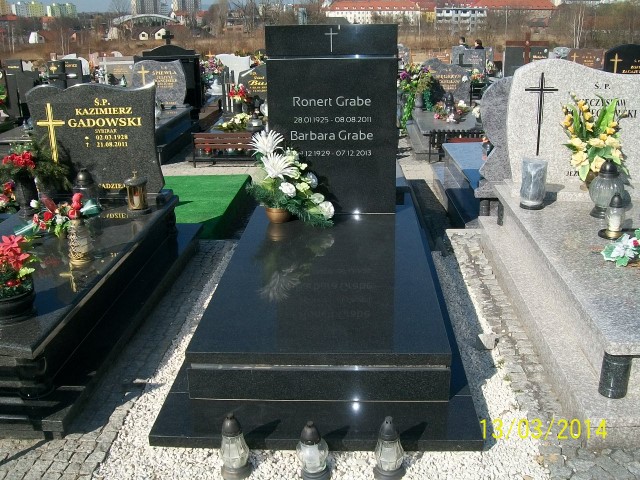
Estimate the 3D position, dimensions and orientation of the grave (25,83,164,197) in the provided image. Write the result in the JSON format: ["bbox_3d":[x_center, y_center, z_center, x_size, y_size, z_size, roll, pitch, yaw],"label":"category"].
[{"bbox_3d":[-1.305,-0.583,3.861,0.740,0.630,0.085,0,18,3],"label":"grave"}]

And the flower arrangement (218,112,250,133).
[{"bbox_3d":[-0.989,-1.359,7.700,0.360,0.180,0.300,0,19,3],"label":"flower arrangement"}]

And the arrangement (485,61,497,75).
[{"bbox_3d":[3.586,-3.628,14.000,0.240,0.290,0.220,0,19,3],"label":"arrangement"}]

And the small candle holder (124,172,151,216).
[{"bbox_3d":[-1.069,-0.284,3.881,0.140,0.240,0.140,0,19,3],"label":"small candle holder"}]

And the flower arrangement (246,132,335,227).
[{"bbox_3d":[-0.167,-0.338,3.653,0.480,0.480,0.330,0,18,3],"label":"flower arrangement"}]

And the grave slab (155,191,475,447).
[{"bbox_3d":[0.044,0.205,3.320,1.142,0.238,2.320,0,20,3],"label":"grave slab"}]

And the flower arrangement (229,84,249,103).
[{"bbox_3d":[-1.065,-1.915,8.700,0.250,0.230,0.220,0,19,3],"label":"flower arrangement"}]

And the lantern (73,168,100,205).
[{"bbox_3d":[-1.421,-0.312,3.983,0.140,0.240,0.140,0,19,3],"label":"lantern"}]

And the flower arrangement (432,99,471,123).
[{"bbox_3d":[1.679,-1.647,8.500,0.470,0.230,0.360,0,19,3],"label":"flower arrangement"}]

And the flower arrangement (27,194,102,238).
[{"bbox_3d":[-1.339,-0.139,3.487,0.330,0.180,0.220,0,18,3],"label":"flower arrangement"}]

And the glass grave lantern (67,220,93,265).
[{"bbox_3d":[-1.248,0.005,3.419,0.125,0.240,0.125,0,20,4],"label":"glass grave lantern"}]

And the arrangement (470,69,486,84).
[{"bbox_3d":[2.750,-2.837,11.550,0.290,0.280,0.250,0,18,3],"label":"arrangement"}]

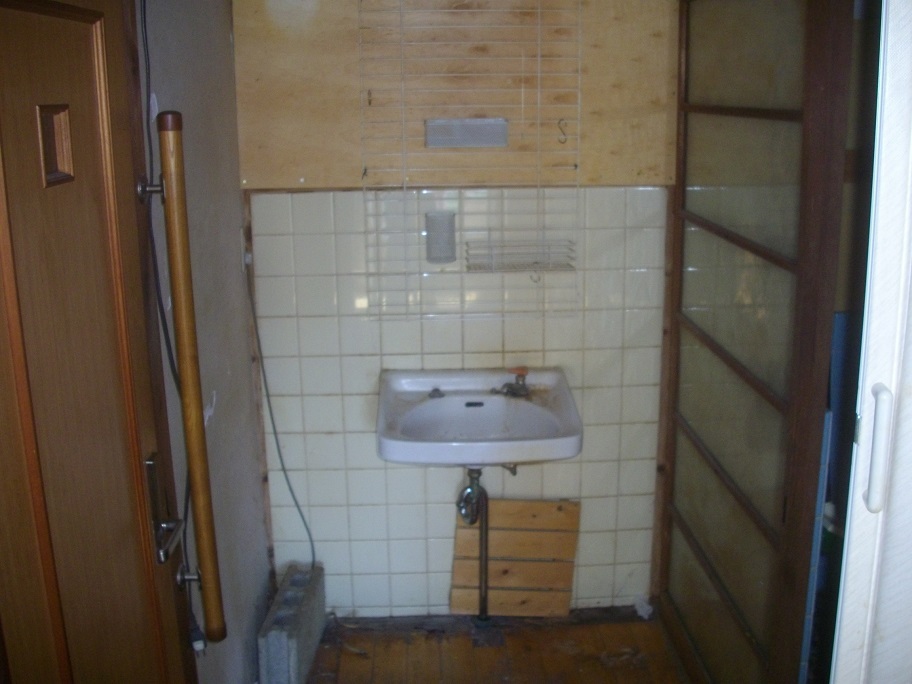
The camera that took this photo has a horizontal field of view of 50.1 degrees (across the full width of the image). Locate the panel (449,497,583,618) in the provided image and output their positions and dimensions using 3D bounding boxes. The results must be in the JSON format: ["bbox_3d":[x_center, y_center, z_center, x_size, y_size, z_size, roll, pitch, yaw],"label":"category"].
[{"bbox_3d":[0.171,0.631,2.820,0.353,0.375,0.018,2,13,-3],"label":"panel"}]

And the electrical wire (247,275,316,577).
[{"bbox_3d":[-0.472,0.234,2.658,0.137,0.882,0.048,-1,16,-2],"label":"electrical wire"}]

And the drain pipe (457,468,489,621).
[{"bbox_3d":[0.049,0.573,2.689,0.086,0.552,0.184,-1,16,-2],"label":"drain pipe"}]

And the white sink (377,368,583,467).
[{"bbox_3d":[0.050,0.224,2.511,0.501,0.204,0.398,-1,16,-2],"label":"white sink"}]

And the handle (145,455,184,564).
[{"bbox_3d":[-0.468,0.278,1.570,0.050,0.169,0.157,-1,16,-2],"label":"handle"}]

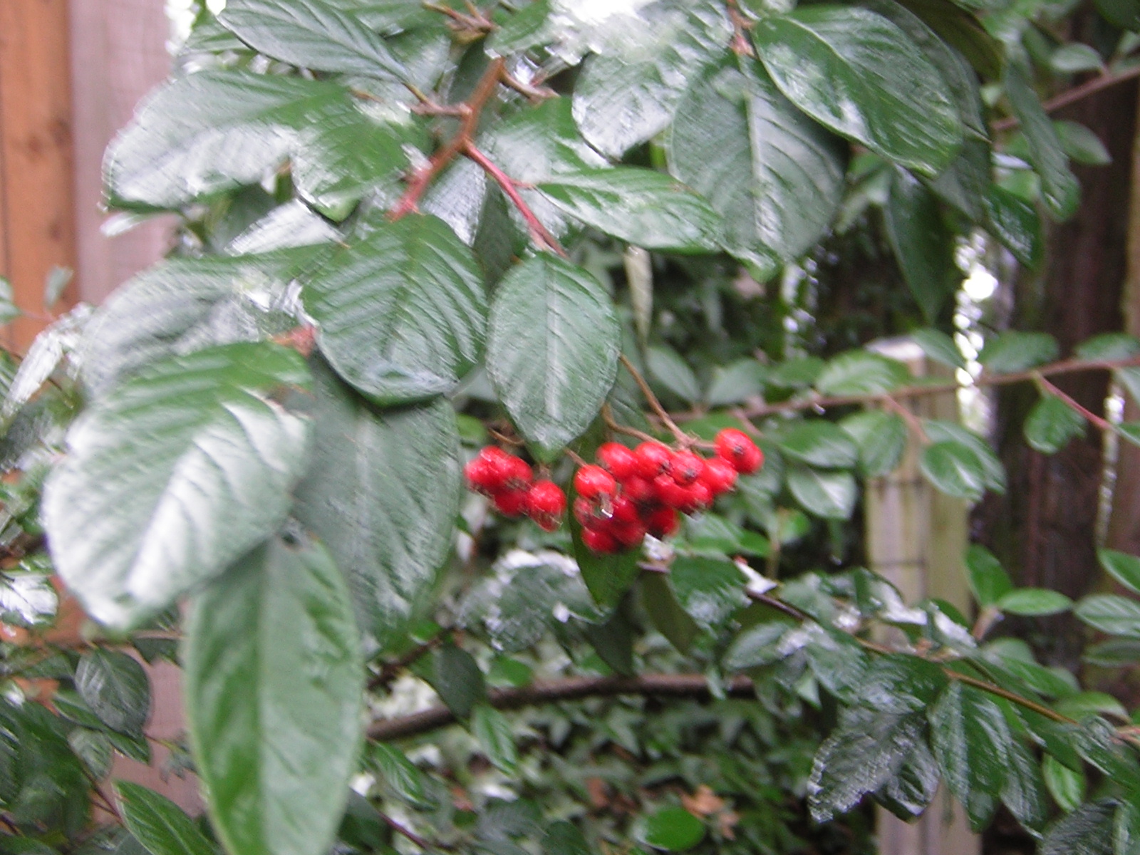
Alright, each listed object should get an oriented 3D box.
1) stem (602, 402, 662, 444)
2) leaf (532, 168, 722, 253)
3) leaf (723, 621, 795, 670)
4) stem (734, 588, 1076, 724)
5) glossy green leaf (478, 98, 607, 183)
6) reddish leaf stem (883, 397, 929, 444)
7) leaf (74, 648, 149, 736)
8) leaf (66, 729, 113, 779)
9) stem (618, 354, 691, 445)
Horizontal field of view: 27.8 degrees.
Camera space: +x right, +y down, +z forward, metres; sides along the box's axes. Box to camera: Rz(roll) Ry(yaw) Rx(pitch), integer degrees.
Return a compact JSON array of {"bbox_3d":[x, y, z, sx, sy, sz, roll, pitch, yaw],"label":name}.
[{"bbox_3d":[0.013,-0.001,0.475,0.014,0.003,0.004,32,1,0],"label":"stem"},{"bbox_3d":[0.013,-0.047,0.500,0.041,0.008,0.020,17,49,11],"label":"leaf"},{"bbox_3d":[0.054,0.062,0.660,0.024,0.014,0.009,-30,-7,-10],"label":"leaf"},{"bbox_3d":[0.121,0.082,0.820,0.127,0.013,0.013,22,0,3],"label":"stem"},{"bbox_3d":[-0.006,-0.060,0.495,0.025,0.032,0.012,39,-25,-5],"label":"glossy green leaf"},{"bbox_3d":[0.116,-0.003,0.800,0.004,0.022,0.004,-42,0,6],"label":"reddish leaf stem"},{"bbox_3d":[-0.198,0.116,1.000,0.029,0.042,0.008,-22,-25,-10],"label":"leaf"},{"bbox_3d":[-0.218,0.149,1.050,0.021,0.026,0.006,-30,-28,-16],"label":"leaf"},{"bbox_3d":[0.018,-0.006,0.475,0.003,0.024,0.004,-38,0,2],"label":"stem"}]

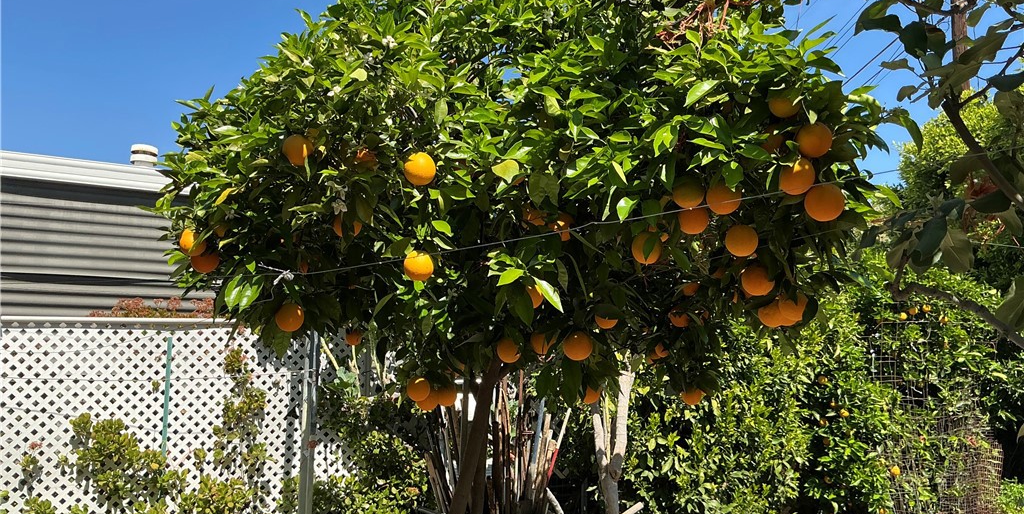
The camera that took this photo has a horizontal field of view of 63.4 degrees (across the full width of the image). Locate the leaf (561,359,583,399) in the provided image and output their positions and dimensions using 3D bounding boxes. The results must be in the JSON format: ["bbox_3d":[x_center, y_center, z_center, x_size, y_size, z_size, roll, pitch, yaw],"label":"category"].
[{"bbox_3d":[0.162,0.333,2.250,0.058,0.118,0.030,0,-6,0],"label":"leaf"}]

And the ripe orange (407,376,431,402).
[{"bbox_3d":[-0.291,0.411,2.591,0.076,0.076,0.076,0,-7,0],"label":"ripe orange"}]

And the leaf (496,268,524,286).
[{"bbox_3d":[-0.004,0.052,2.120,0.084,0.012,0.042,-28,48,-21],"label":"leaf"}]

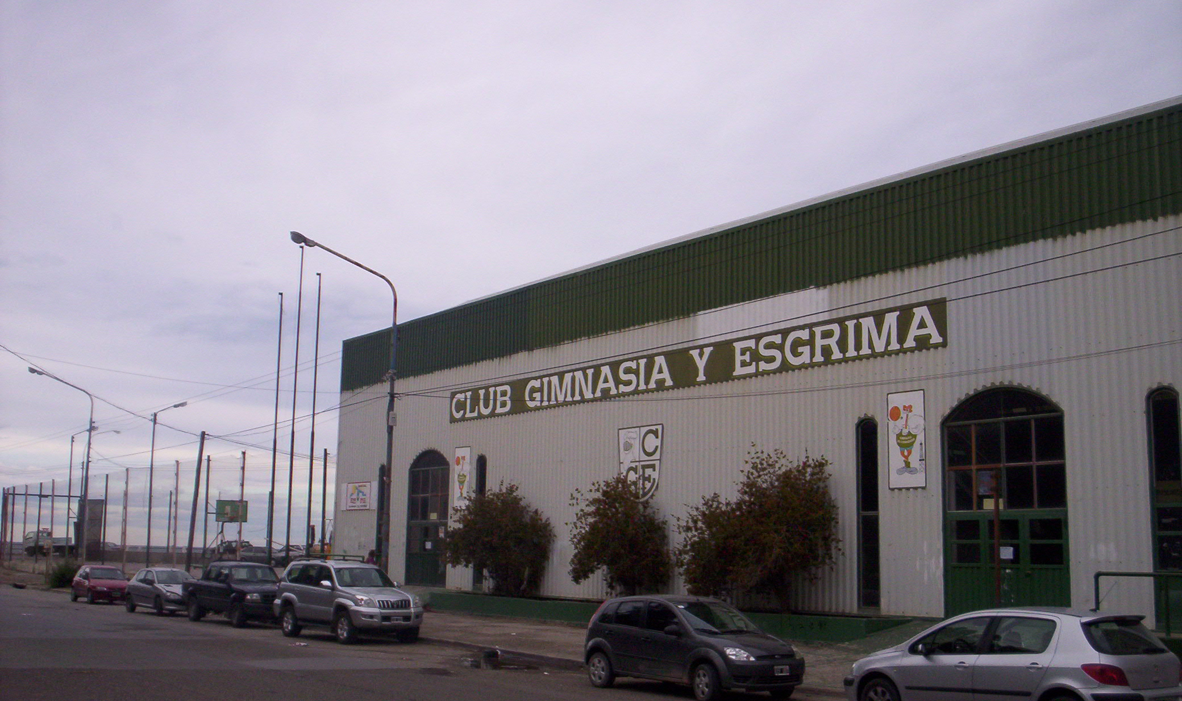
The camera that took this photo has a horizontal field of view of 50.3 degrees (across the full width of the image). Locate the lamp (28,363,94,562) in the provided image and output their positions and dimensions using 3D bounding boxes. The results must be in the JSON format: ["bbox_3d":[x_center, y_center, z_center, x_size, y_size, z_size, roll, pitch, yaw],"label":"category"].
[{"bbox_3d":[-23.211,5.552,54.601,3.000,9.680,0.340,8,-11,-36],"label":"lamp"}]

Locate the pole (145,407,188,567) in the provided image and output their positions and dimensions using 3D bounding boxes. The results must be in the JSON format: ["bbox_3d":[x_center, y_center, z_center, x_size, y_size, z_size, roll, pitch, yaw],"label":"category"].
[{"bbox_3d":[-23.942,7.792,70.963,2.000,10.050,0.300,8,-11,-36],"label":"pole"}]

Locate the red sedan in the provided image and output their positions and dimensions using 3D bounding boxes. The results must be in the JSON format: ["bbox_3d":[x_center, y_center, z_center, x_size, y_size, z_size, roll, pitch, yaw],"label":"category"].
[{"bbox_3d":[-17.655,8.429,45.608,1.650,1.410,3.900,7,-11,-36],"label":"red sedan"}]

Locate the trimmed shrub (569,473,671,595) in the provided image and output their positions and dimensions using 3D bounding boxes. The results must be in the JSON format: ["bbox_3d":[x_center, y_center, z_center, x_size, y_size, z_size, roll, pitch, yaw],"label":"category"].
[{"bbox_3d":[0.750,5.030,33.756,2.100,3.487,3.524,8,-11,-36],"label":"trimmed shrub"}]

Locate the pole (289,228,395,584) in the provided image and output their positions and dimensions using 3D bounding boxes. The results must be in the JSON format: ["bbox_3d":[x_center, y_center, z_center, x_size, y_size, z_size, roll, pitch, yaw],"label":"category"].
[{"bbox_3d":[-6.365,2.077,31.658,3.120,9.830,0.340,8,-11,-36],"label":"pole"}]

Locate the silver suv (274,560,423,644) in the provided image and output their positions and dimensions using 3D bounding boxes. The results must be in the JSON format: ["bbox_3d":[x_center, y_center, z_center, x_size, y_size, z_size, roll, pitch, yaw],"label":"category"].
[{"bbox_3d":[-5.748,5.864,29.601,1.880,1.880,4.780,8,-12,-37],"label":"silver suv"}]

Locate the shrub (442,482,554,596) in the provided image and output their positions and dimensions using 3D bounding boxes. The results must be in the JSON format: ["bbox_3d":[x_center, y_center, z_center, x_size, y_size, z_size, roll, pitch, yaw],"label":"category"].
[{"bbox_3d":[-2.972,6.042,40.323,3.200,3.620,3.700,8,-11,-36],"label":"shrub"}]

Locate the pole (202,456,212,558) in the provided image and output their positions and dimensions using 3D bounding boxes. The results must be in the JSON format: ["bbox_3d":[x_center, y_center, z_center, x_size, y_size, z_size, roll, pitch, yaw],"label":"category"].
[{"bbox_3d":[-19.400,8.451,63.360,0.140,6.440,0.140,8,-11,-36],"label":"pole"}]

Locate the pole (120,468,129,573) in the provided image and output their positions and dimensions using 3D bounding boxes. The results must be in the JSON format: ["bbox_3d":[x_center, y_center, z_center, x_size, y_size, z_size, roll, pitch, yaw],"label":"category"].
[{"bbox_3d":[-26.523,9.900,71.744,0.130,6.356,0.130,8,-11,-36],"label":"pole"}]

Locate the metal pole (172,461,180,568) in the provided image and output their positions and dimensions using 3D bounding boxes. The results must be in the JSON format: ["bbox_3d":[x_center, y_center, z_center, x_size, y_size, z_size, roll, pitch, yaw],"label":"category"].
[{"bbox_3d":[-22.186,9.025,67.132,0.140,6.400,0.140,8,-11,-36],"label":"metal pole"}]

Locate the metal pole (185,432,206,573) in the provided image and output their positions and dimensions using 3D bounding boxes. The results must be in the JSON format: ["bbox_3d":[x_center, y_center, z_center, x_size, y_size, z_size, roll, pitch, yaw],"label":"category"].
[{"bbox_3d":[-17.806,7.228,56.623,0.200,7.180,0.200,10,-12,-35],"label":"metal pole"}]

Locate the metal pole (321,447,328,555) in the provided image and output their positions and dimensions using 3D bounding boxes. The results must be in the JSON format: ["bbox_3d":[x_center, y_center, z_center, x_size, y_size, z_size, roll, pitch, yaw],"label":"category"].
[{"bbox_3d":[-10.741,6.934,50.533,0.150,5.970,0.150,8,-11,-36],"label":"metal pole"}]

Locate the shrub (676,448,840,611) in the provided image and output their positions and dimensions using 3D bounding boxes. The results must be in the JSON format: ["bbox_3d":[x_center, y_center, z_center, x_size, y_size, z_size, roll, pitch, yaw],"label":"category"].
[{"bbox_3d":[3.838,4.220,29.563,2.500,3.858,4.829,8,-11,-36],"label":"shrub"}]

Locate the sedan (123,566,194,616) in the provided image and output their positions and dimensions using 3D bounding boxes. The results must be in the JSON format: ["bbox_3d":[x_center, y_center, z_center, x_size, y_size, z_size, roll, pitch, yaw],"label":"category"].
[{"bbox_3d":[-12.615,7.269,37.811,1.660,1.430,3.850,8,-12,-37],"label":"sedan"}]

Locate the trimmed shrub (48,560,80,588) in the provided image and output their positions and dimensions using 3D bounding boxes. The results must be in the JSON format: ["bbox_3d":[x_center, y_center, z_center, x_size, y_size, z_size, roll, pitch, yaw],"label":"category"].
[{"bbox_3d":[-26.220,11.072,62.708,1.576,1.286,1.576,8,-11,-36],"label":"trimmed shrub"}]

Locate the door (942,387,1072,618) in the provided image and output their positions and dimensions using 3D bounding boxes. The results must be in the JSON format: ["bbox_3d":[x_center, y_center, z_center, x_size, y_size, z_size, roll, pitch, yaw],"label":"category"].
[{"bbox_3d":[8.389,3.127,25.634,0.250,4.726,2.980,8,-11,-36],"label":"door"}]

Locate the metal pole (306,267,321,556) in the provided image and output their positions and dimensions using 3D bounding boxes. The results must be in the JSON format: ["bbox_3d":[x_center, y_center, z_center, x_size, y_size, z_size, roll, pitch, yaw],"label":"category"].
[{"bbox_3d":[-11.250,3.309,50.887,0.150,13.219,0.150,8,-11,-36],"label":"metal pole"}]

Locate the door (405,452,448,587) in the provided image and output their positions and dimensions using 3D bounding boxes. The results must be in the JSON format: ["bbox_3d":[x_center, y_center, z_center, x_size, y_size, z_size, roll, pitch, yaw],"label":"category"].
[{"bbox_3d":[-5.730,5.922,44.583,0.250,4.788,2.940,8,-11,-36],"label":"door"}]

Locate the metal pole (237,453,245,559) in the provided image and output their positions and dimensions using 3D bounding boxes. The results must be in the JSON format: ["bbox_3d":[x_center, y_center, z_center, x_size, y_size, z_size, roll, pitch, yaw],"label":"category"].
[{"bbox_3d":[-16.053,7.796,57.697,0.150,6.404,0.150,8,-11,-36],"label":"metal pole"}]

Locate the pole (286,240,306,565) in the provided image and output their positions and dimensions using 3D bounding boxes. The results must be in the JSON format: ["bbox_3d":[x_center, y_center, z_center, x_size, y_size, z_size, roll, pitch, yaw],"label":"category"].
[{"bbox_3d":[-10.283,2.511,43.509,0.150,12.600,0.150,8,-11,-36],"label":"pole"}]

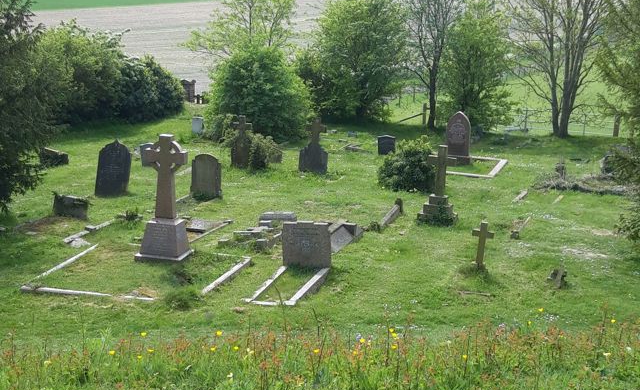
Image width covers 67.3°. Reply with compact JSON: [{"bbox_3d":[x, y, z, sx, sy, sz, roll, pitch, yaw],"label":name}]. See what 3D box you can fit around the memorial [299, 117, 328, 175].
[{"bbox_3d":[-0.204,-1.538,15.064,0.865,1.710,0.227,6,17,14],"label":"memorial"}]

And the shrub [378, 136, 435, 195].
[{"bbox_3d":[2.295,-0.817,12.384,1.300,1.230,1.200,5,14,14],"label":"shrub"}]

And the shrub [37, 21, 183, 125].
[{"bbox_3d":[-11.885,-6.897,27.306,8.000,5.300,4.500,5,16,15],"label":"shrub"}]

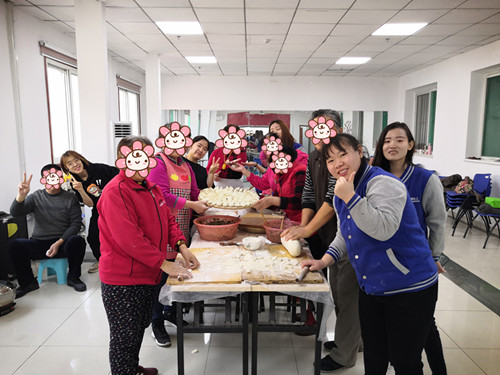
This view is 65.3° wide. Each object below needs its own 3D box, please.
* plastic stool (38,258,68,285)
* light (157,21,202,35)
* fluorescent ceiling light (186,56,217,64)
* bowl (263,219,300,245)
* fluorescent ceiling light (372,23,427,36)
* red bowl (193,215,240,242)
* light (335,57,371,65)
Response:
[{"bbox_3d":[-1.983,0.815,4.023,0.290,0.280,0.270,0,8,0],"label":"plastic stool"},{"bbox_3d":[-0.953,-2.208,5.390,0.600,0.050,0.600,0,8,0],"label":"light"},{"bbox_3d":[-0.952,-2.541,7.767,0.600,0.050,0.600,0,8,0],"label":"fluorescent ceiling light"},{"bbox_3d":[0.249,0.330,2.874,0.300,0.112,0.300,0,8,0],"label":"bowl"},{"bbox_3d":[2.047,-2.187,5.391,0.600,0.050,0.600,0,8,0],"label":"fluorescent ceiling light"},{"bbox_3d":[-0.243,0.311,2.939,0.358,0.124,0.358,0,8,0],"label":"red bowl"},{"bbox_3d":[2.048,-2.520,7.768,0.600,0.050,0.600,0,8,0],"label":"light"}]

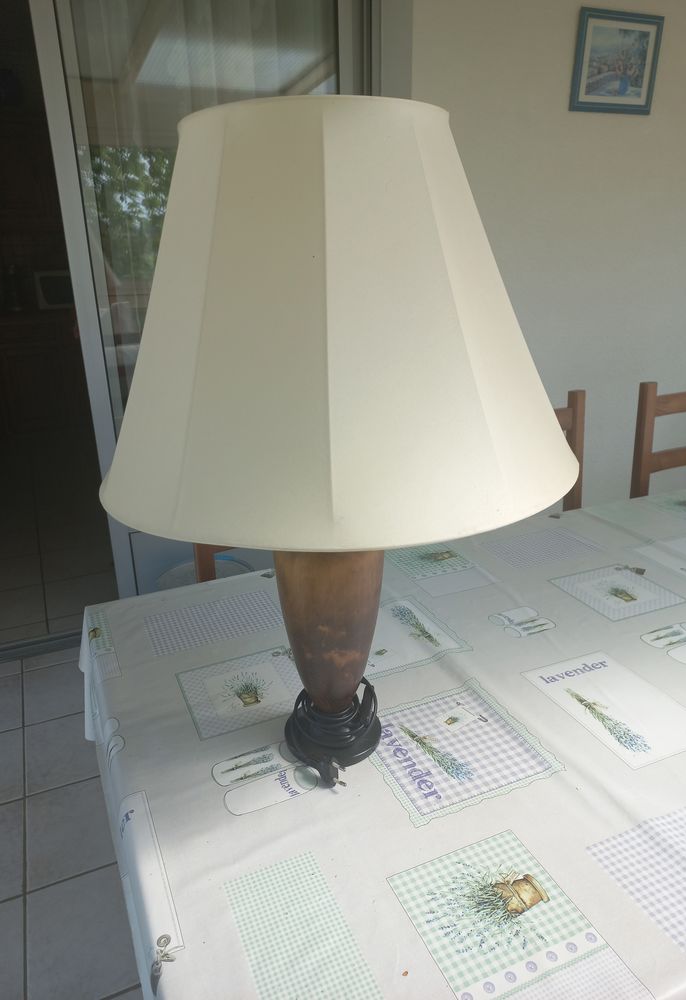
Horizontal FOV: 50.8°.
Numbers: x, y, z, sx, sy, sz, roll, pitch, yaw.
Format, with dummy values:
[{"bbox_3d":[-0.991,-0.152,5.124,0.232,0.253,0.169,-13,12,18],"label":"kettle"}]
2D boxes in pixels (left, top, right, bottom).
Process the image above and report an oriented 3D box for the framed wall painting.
[{"bbox_3d":[0.918,-1.448,2.391,0.346,0.295,0.020,-10,24,-21],"label":"framed wall painting"}]

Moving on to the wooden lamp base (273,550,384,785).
[{"bbox_3d":[-0.012,0.105,0.736,0.118,0.330,0.120,-10,21,-21],"label":"wooden lamp base"}]

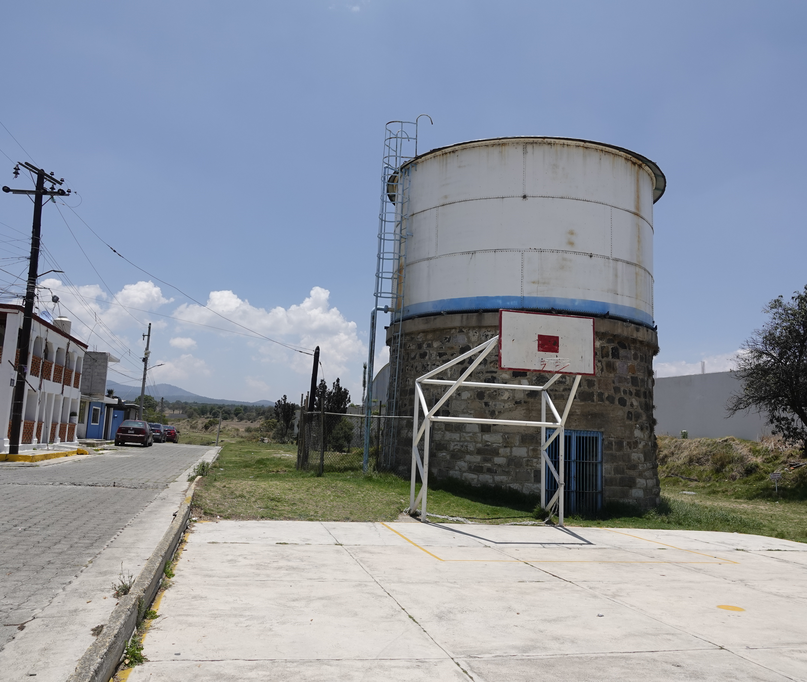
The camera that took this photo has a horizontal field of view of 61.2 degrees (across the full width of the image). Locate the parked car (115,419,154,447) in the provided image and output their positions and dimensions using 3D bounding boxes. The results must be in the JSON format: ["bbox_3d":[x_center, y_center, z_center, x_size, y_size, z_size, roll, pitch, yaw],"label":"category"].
[{"bbox_3d":[-15.399,5.353,39.475,1.730,1.440,4.350,5,-9,-15],"label":"parked car"}]

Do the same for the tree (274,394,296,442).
[{"bbox_3d":[-9.249,6.024,53.000,1.900,3.800,1.900,5,-9,-13],"label":"tree"}]

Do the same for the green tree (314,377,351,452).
[{"bbox_3d":[-4.106,4.329,40.000,2.200,4.300,2.100,5,-9,-13],"label":"green tree"}]

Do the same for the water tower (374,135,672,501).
[{"bbox_3d":[3.750,-0.050,22.259,9.000,10.200,9.000,4,-9,-12],"label":"water tower"}]

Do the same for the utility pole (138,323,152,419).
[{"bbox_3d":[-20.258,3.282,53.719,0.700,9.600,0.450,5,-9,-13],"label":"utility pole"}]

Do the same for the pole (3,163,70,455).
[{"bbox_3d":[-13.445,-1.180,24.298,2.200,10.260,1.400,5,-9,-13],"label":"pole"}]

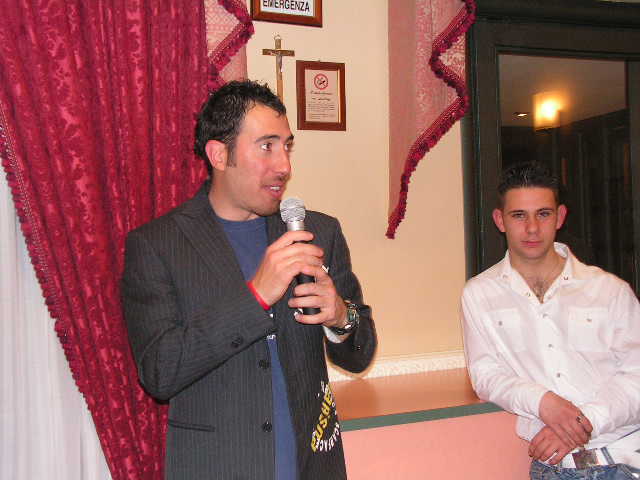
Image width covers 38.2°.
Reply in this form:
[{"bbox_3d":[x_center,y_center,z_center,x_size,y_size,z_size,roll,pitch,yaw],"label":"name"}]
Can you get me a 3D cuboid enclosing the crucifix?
[{"bbox_3d":[-0.112,-0.460,2.561,0.097,0.212,0.020,-2,0,-26],"label":"crucifix"}]

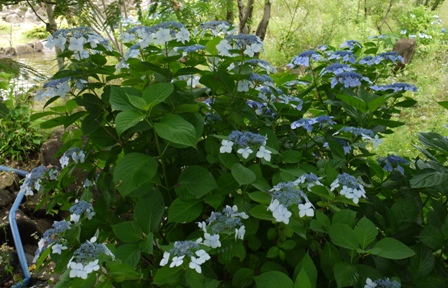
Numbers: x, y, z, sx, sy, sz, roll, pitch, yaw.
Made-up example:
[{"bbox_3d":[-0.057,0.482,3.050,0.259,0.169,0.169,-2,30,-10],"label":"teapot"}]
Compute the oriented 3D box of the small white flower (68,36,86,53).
[{"bbox_3d":[-0.413,-0.281,1.460,0.050,0.045,0.015,-4,12,-15],"label":"small white flower"}]

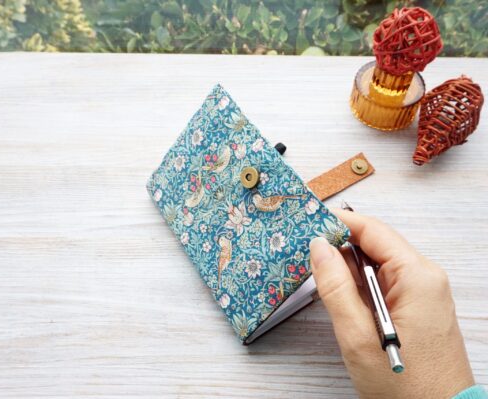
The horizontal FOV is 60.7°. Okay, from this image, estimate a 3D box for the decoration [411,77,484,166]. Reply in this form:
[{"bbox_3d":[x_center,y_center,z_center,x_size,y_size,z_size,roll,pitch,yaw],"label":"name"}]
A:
[{"bbox_3d":[0.187,-0.070,0.392,0.053,0.053,0.097,31,70,18],"label":"decoration"}]

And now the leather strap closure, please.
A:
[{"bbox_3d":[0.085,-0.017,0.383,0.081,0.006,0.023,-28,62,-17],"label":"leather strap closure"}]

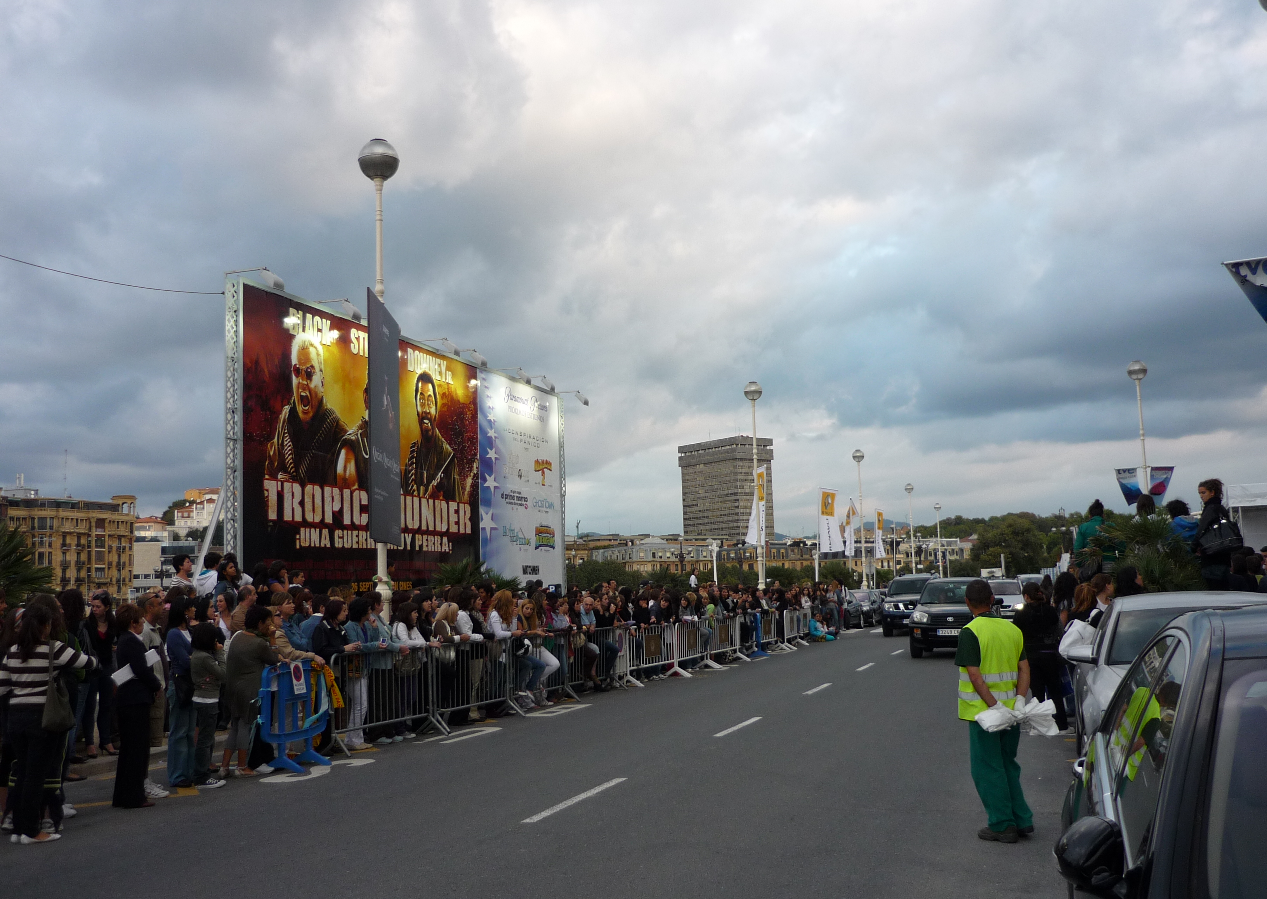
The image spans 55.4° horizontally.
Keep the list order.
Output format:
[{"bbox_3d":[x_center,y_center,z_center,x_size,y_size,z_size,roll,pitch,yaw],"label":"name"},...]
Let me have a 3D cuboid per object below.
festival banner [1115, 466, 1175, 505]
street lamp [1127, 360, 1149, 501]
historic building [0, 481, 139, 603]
[{"bbox_3d":[18.277,1.290,43.136,1.996,1.379,0.100,-4,-7,19],"label":"festival banner"},{"bbox_3d":[18.348,1.324,43.108,0.660,9.115,0.660,-4,-7,19],"label":"street lamp"},{"bbox_3d":[-115.250,21.867,242.659,16.000,26.500,27.000,-7,-9,37],"label":"historic building"}]

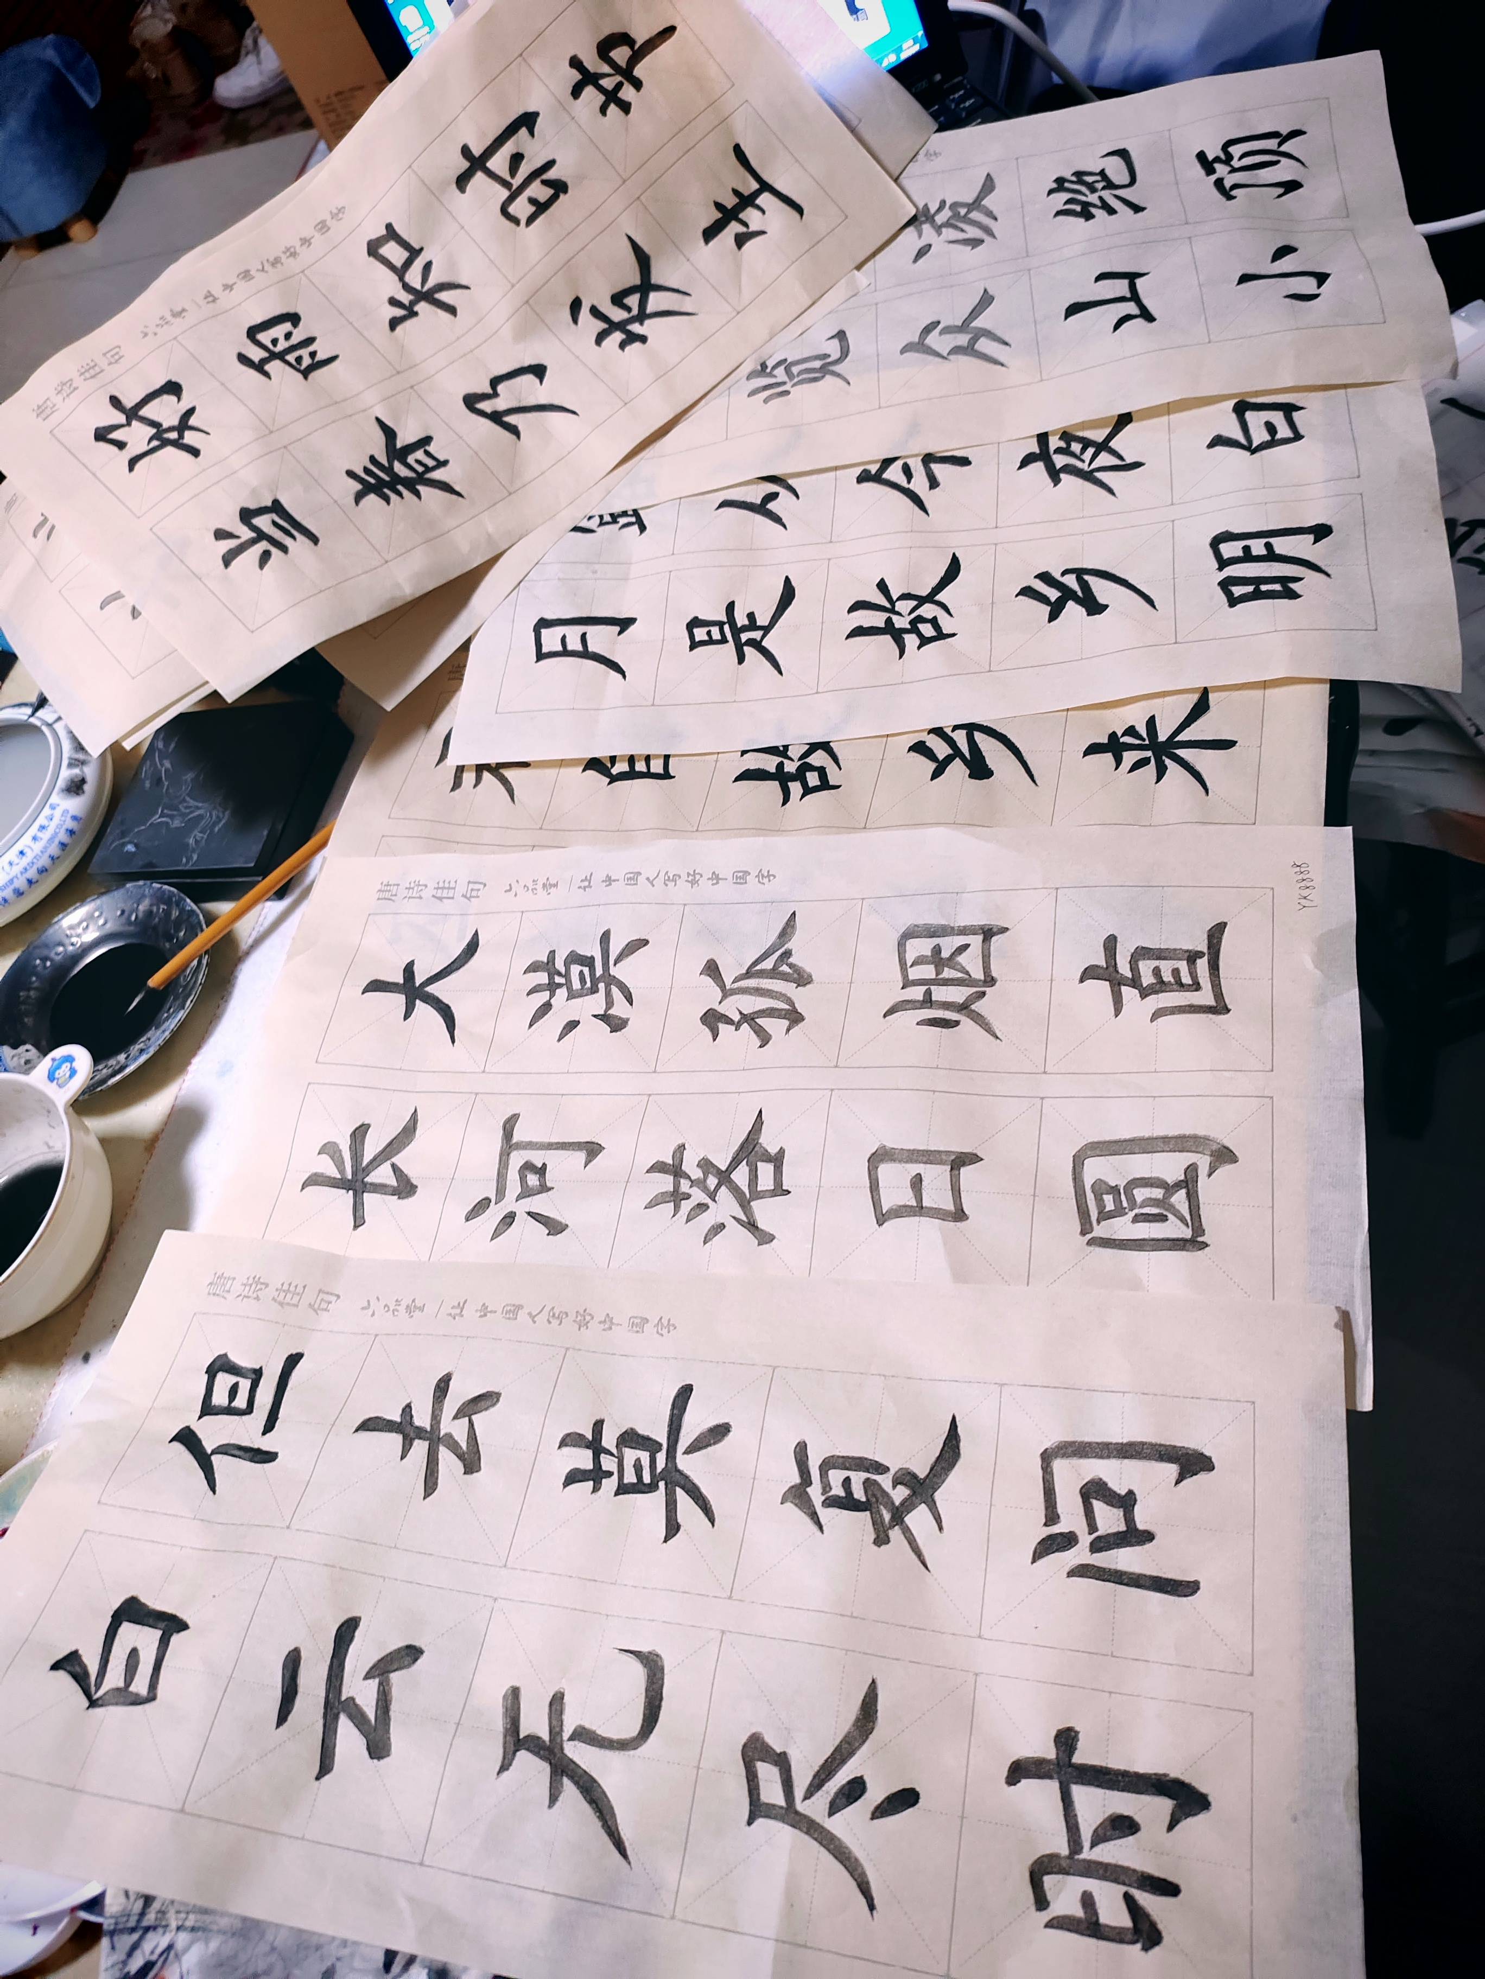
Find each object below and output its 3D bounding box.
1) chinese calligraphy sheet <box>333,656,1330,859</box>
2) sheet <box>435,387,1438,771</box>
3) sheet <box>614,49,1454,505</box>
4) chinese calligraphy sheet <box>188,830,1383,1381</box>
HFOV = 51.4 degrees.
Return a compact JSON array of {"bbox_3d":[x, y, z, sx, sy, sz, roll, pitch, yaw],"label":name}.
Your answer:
[{"bbox_3d":[0.019,-0.072,0.694,0.459,0.013,0.232,3,61,19],"label":"chinese calligraphy sheet"},{"bbox_3d":[0.083,-0.219,0.746,0.459,0.018,0.232,-2,60,16],"label":"sheet"},{"bbox_3d":[0.113,-0.379,0.823,0.459,0.020,0.232,-5,61,13],"label":"sheet"},{"bbox_3d":[0.003,0.034,0.625,0.459,0.014,0.232,-1,60,18],"label":"chinese calligraphy sheet"}]

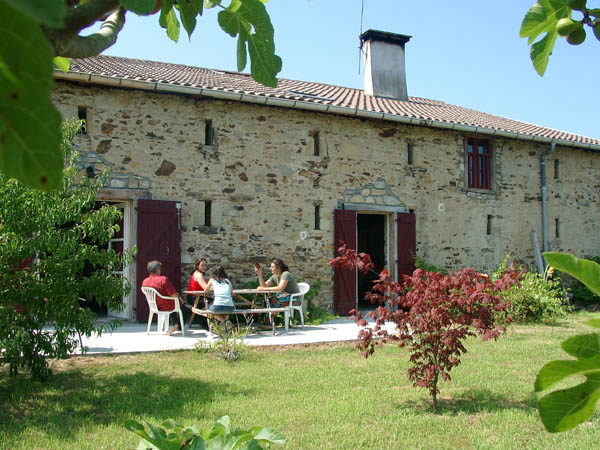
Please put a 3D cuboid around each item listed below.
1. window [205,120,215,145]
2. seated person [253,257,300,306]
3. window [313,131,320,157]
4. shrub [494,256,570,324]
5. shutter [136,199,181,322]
[{"bbox_3d":[-1.943,-1.981,12.643,0.189,0.543,0.100,2,-5,-26],"label":"window"},{"bbox_3d":[-0.427,1.298,10.938,0.792,1.257,0.495,2,-5,-27],"label":"seated person"},{"bbox_3d":[0.393,-1.897,13.798,0.133,0.593,0.100,2,-5,-26],"label":"window"},{"bbox_3d":[4.863,1.346,12.300,1.600,1.360,1.350,0,-4,0],"label":"shrub"},{"bbox_3d":[-2.839,0.723,11.879,0.883,2.424,0.050,2,-5,-26],"label":"shutter"}]

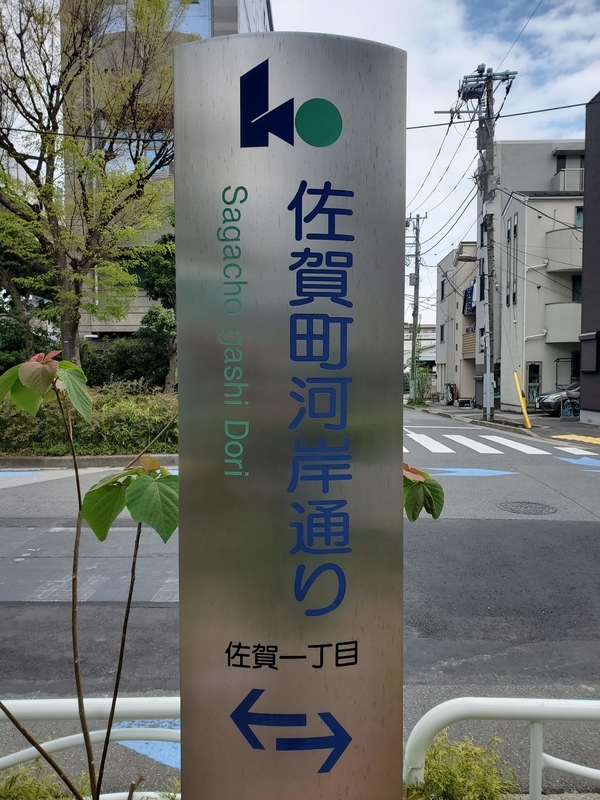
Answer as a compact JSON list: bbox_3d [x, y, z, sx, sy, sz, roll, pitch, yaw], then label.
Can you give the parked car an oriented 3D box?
[{"bbox_3d":[10.920,-0.150,22.300,4.250,1.500,1.700,0,2,2],"label":"parked car"}]

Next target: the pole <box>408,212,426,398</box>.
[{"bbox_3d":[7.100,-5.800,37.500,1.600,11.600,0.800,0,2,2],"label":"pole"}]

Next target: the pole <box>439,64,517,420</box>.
[{"bbox_3d":[5.820,-5.030,19.800,2.400,11.450,1.000,0,2,2],"label":"pole"}]

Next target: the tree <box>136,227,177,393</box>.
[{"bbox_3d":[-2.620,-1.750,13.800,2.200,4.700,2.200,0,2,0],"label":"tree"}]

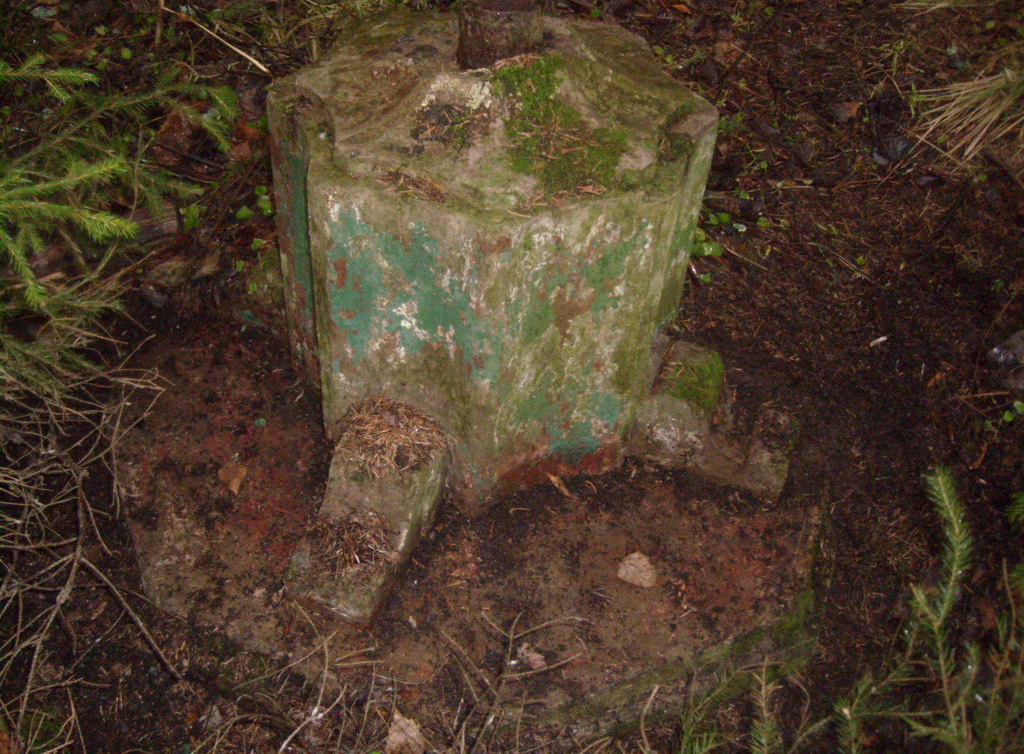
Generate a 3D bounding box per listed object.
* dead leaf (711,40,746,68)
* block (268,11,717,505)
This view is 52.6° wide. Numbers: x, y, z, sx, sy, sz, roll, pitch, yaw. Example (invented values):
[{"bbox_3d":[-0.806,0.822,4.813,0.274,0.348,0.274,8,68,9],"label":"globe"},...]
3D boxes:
[{"bbox_3d":[0.596,-0.894,2.846,0.080,0.020,0.085,3,41,-2],"label":"dead leaf"},{"bbox_3d":[-0.036,-0.216,1.643,0.630,0.564,0.630,16,42,13],"label":"block"}]

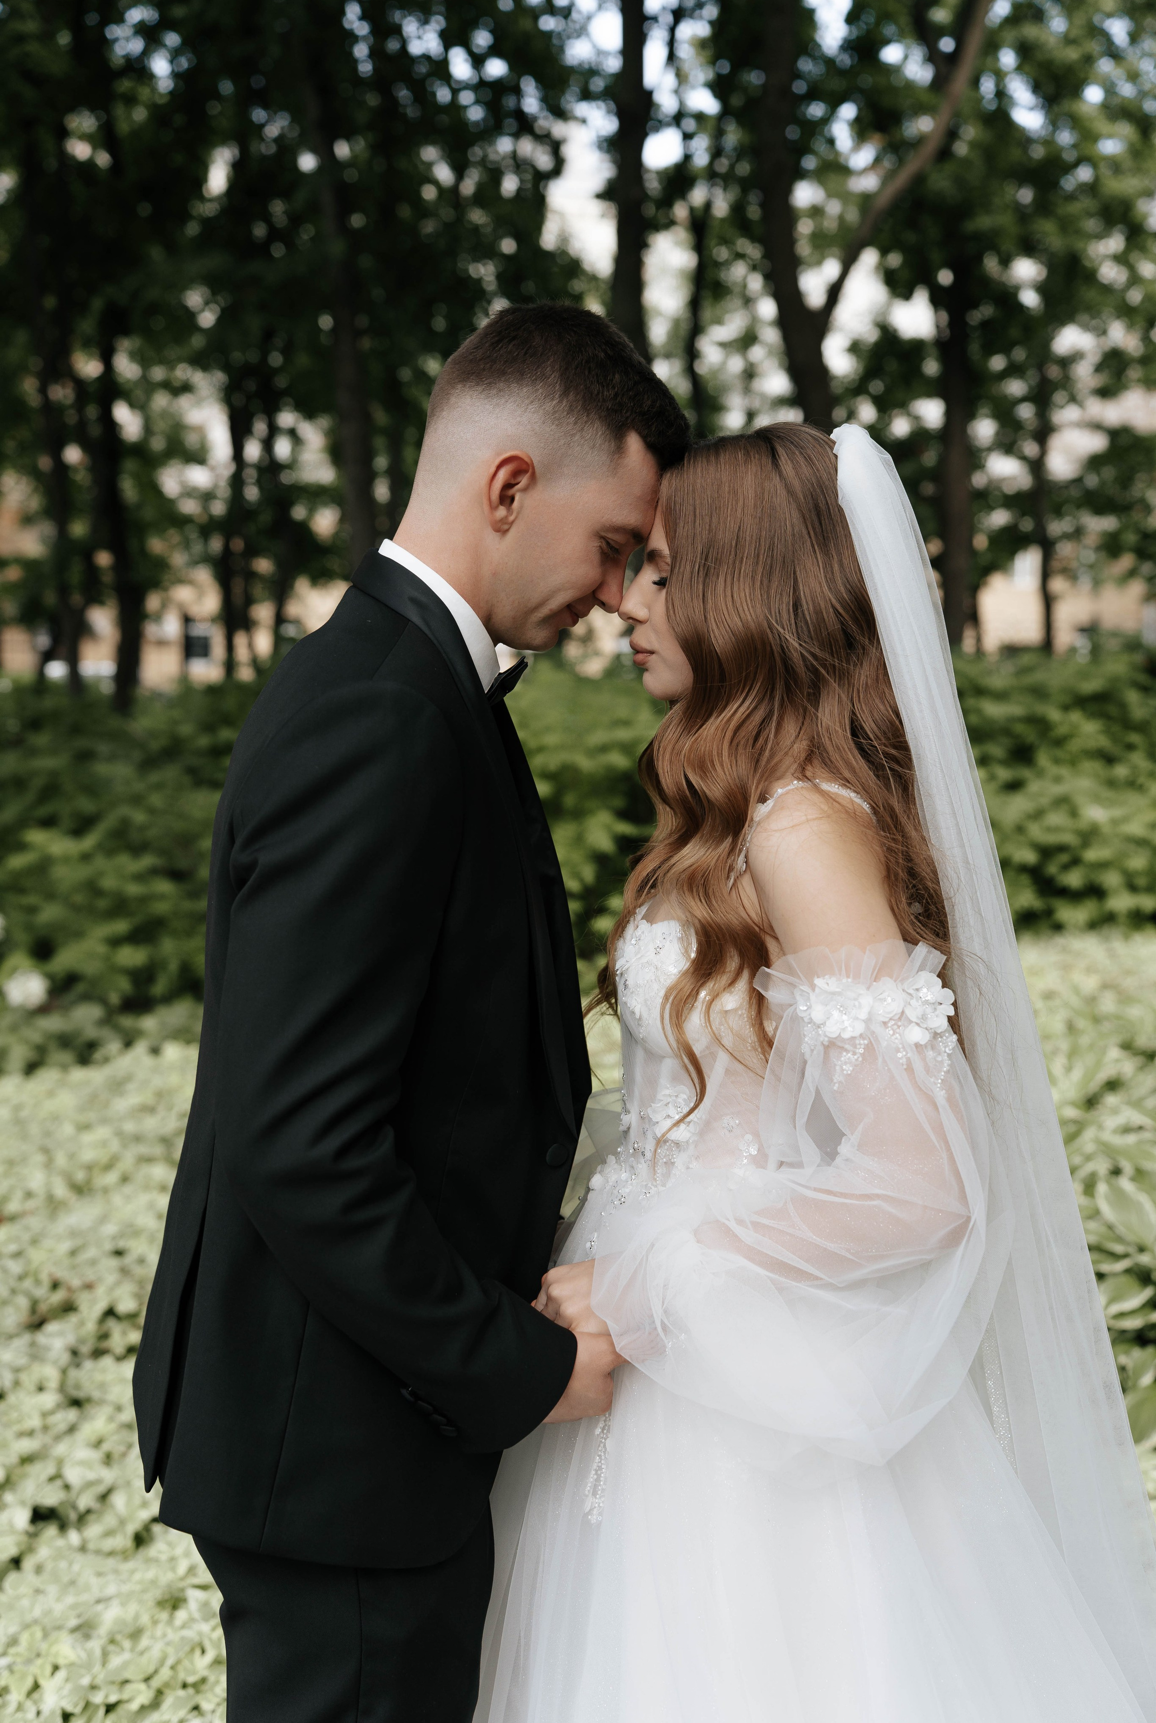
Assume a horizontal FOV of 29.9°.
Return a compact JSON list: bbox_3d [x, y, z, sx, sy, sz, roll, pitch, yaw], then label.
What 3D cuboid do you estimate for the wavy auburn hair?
[{"bbox_3d":[0.155,-0.075,1.720,0.290,0.550,0.300,0,6,-3],"label":"wavy auburn hair"}]

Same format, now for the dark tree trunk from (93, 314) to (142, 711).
[{"bbox_3d":[-3.600,-2.550,17.000,0.300,3.600,0.280,-2,6,0],"label":"dark tree trunk"}]

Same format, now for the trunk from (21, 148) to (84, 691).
[{"bbox_3d":[-4.450,-3.600,18.500,0.420,5.200,0.360,-4,6,0],"label":"trunk"}]

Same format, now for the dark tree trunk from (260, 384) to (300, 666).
[{"bbox_3d":[-2.880,-3.050,21.000,0.320,3.200,0.290,0,6,0],"label":"dark tree trunk"}]

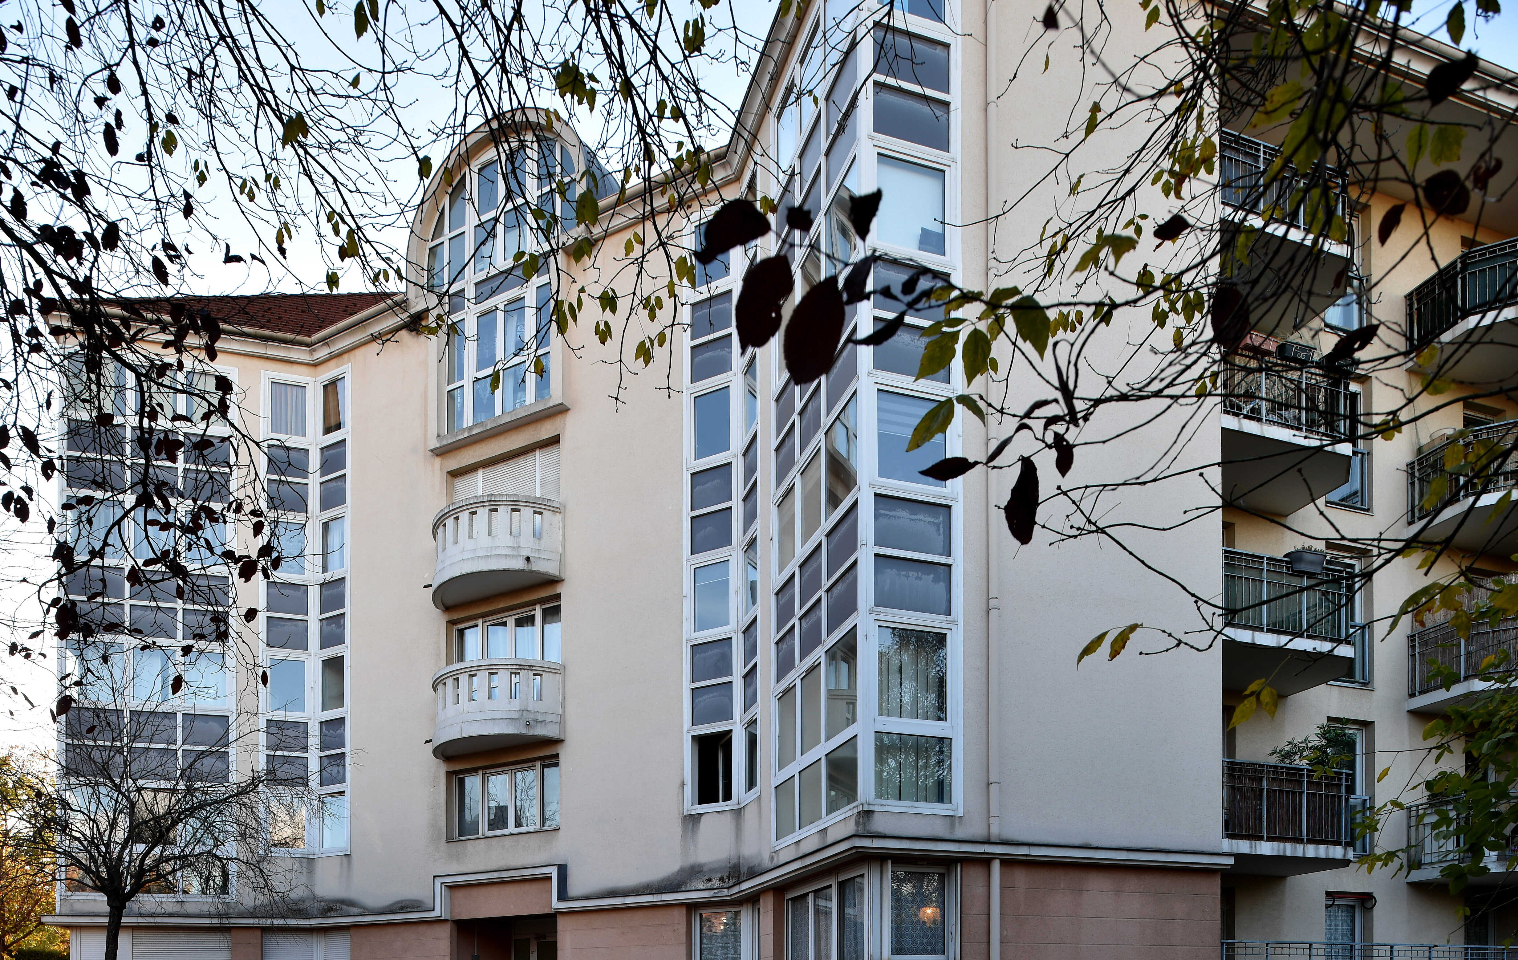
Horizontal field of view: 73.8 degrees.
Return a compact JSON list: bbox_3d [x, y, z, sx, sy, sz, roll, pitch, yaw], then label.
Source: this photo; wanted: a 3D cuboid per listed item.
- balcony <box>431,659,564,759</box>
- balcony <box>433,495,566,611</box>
[{"bbox_3d":[-4.720,3.850,17.250,2.750,1.300,1.050,-10,-20,27],"label":"balcony"},{"bbox_3d":[-4.720,1.180,17.200,2.750,1.300,1.050,-10,-20,27],"label":"balcony"}]

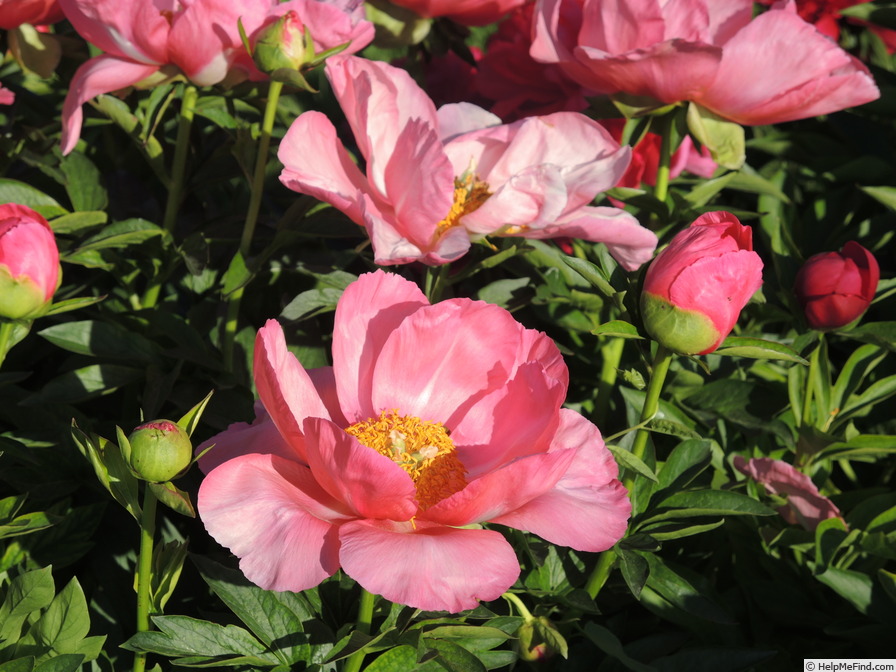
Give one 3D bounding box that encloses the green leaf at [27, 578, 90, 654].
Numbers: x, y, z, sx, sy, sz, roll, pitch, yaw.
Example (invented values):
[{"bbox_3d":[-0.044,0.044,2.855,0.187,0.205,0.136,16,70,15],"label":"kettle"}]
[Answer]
[{"bbox_3d":[-0.171,0.123,1.200,0.026,0.008,0.036,15,59,2],"label":"green leaf"}]

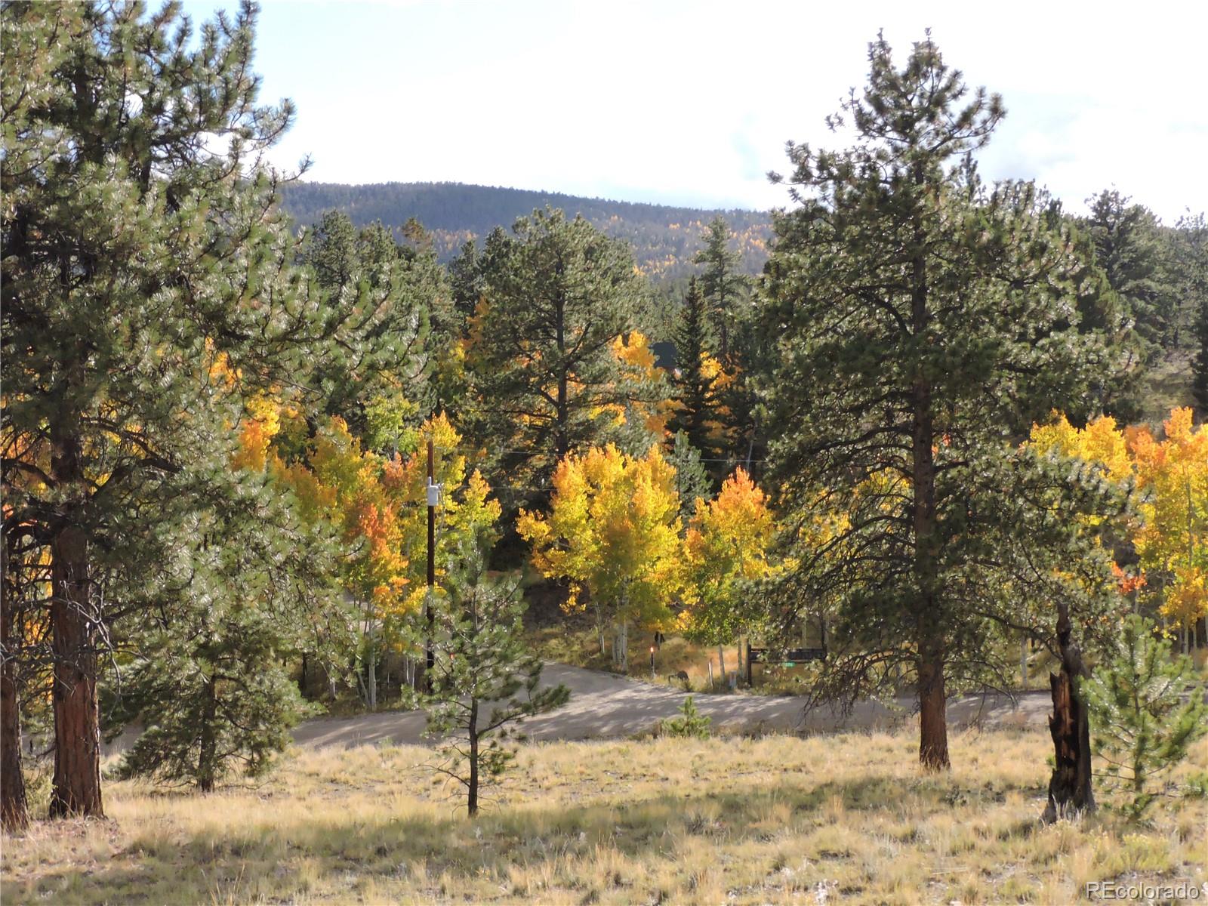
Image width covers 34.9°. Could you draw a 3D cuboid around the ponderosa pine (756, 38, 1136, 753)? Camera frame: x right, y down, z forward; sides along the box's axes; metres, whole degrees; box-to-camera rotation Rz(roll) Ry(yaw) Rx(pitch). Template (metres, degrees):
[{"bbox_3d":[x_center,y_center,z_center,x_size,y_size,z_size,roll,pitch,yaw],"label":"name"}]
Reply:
[{"bbox_3d":[5.817,-0.876,33.000,6.300,12.670,6.110,0,0,0],"label":"ponderosa pine"}]

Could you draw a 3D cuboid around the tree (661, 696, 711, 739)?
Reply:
[{"bbox_3d":[1.925,6.229,45.000,1.170,1.060,1.140,0,0,0],"label":"tree"}]

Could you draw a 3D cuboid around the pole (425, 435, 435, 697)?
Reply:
[{"bbox_3d":[-6.062,3.970,67.000,0.360,8.960,0.360,0,0,0],"label":"pole"}]

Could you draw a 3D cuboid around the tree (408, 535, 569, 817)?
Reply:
[{"bbox_3d":[-1.500,2.907,25.000,2.100,3.640,2.040,0,0,0],"label":"tree"}]

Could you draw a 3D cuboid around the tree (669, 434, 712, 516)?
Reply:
[{"bbox_3d":[3.481,1.810,80.000,2.200,5.470,2.200,0,0,0],"label":"tree"}]

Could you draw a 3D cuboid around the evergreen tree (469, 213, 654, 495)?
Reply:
[{"bbox_3d":[-1.882,-2.939,86.000,8.710,16.070,8.450,0,0,0],"label":"evergreen tree"}]

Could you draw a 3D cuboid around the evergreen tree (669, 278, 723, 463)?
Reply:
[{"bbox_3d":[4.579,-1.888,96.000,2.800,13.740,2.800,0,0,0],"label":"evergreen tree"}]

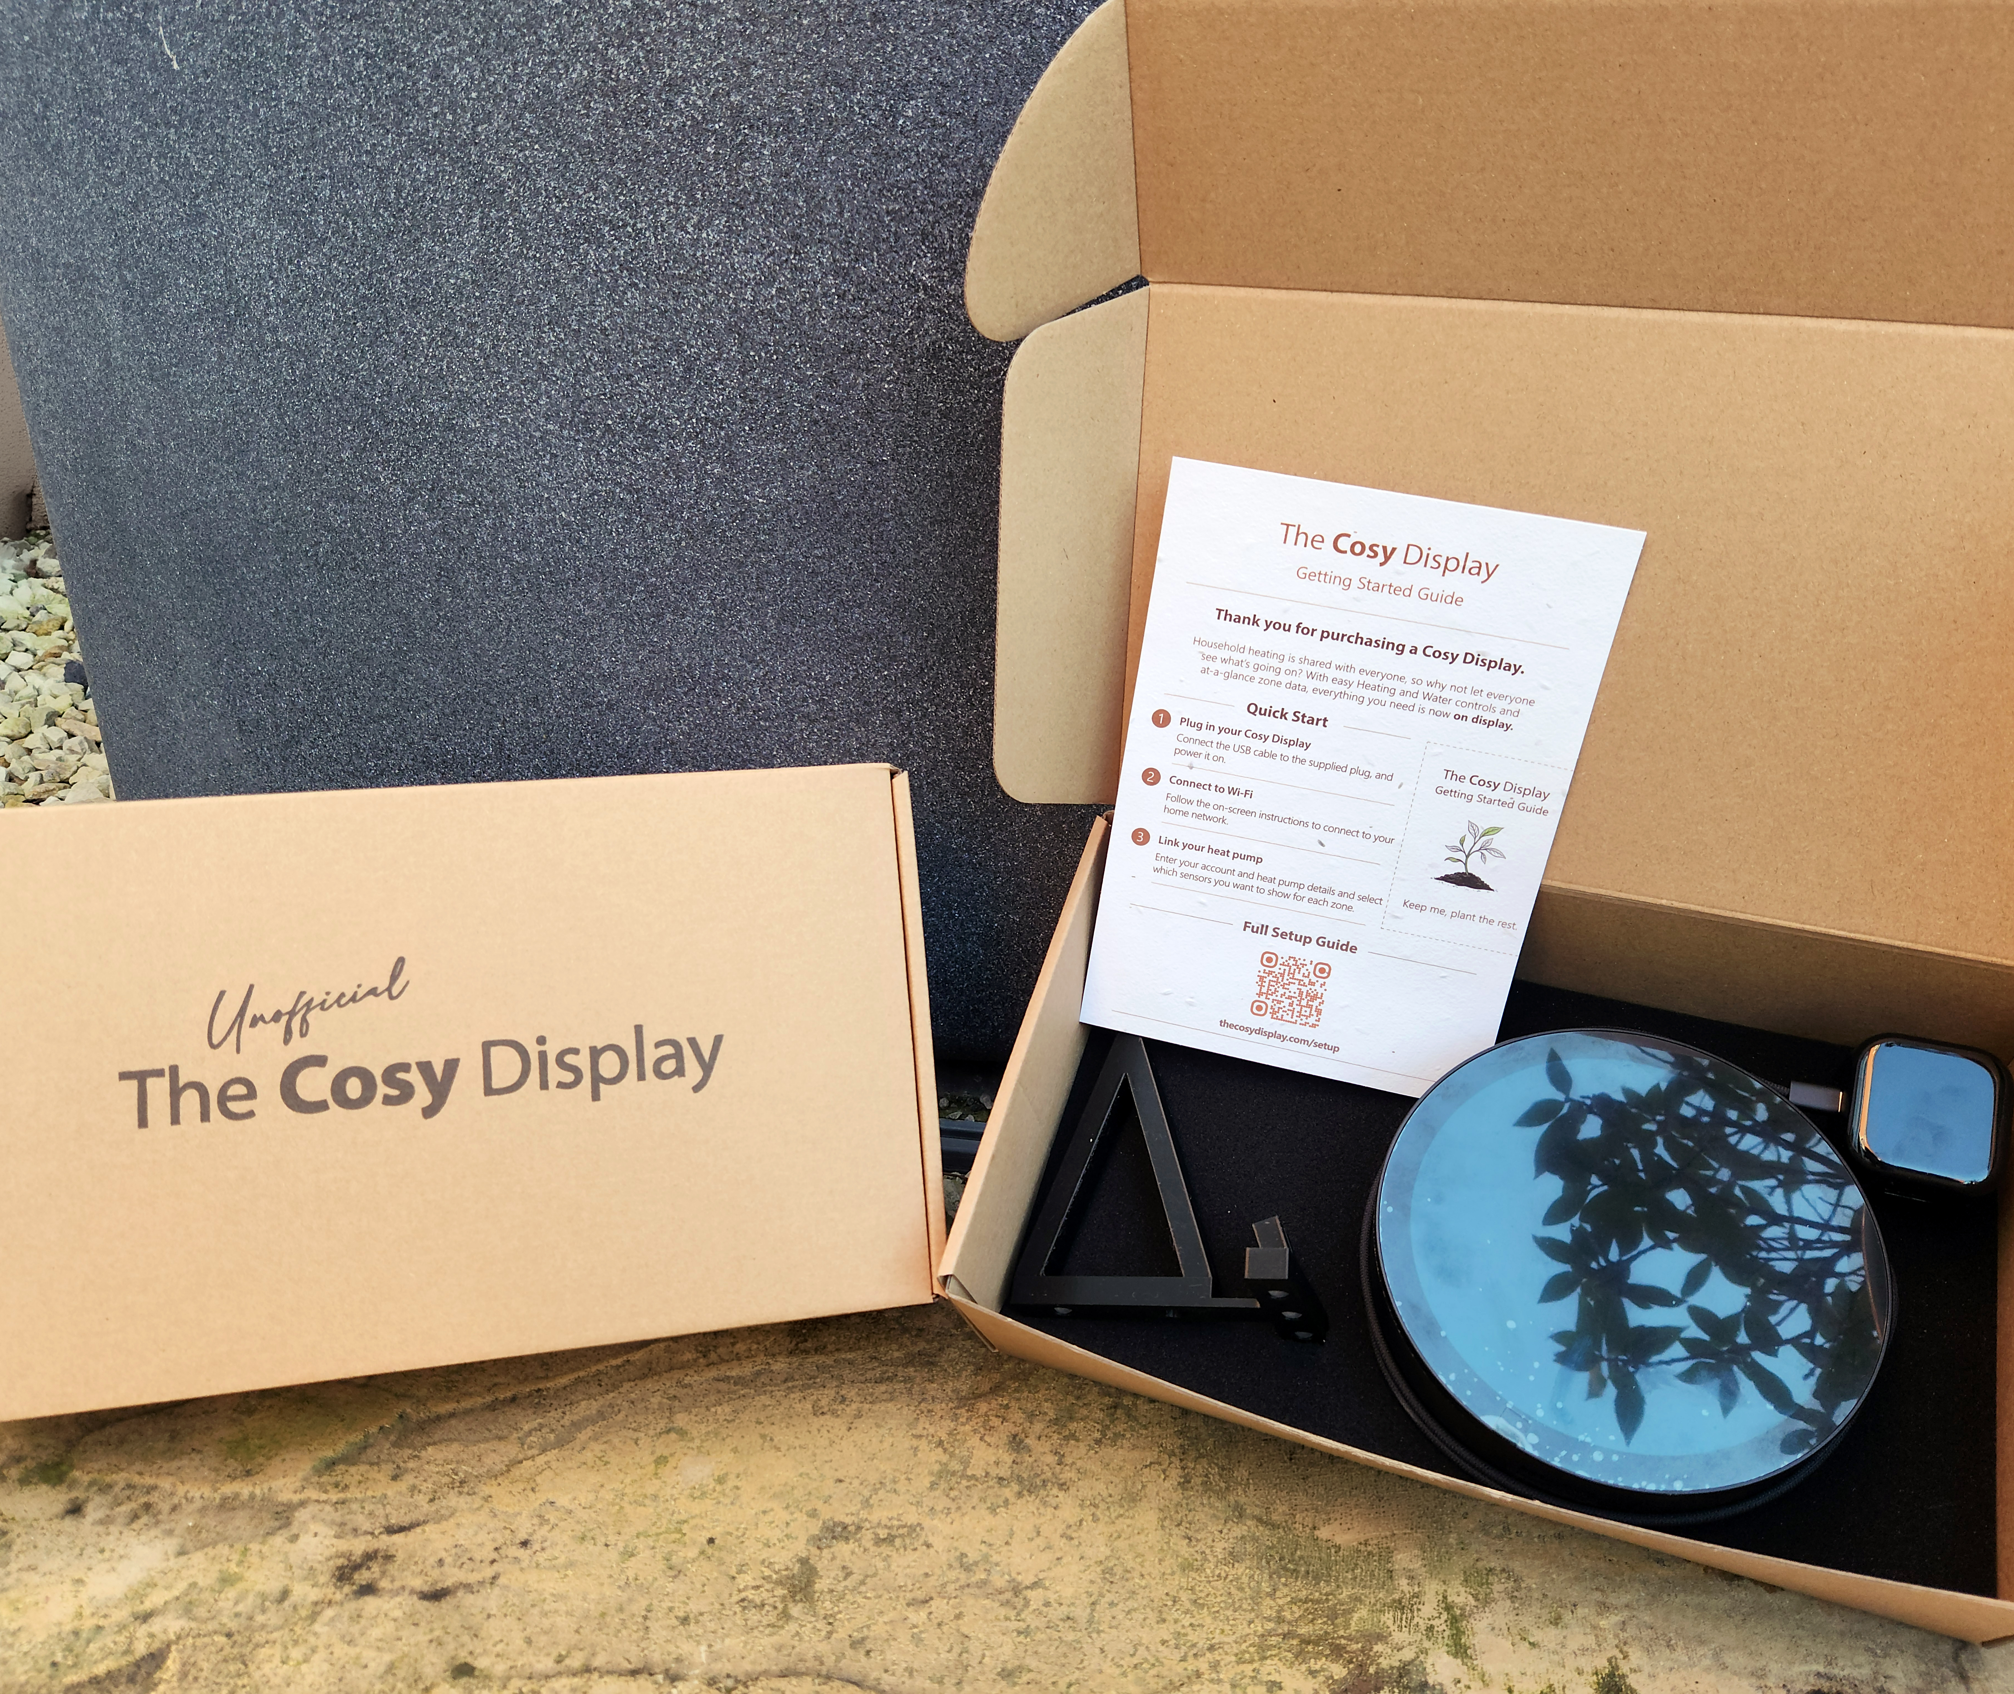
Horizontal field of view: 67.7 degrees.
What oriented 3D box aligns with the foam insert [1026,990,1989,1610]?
[{"bbox_3d":[0.170,0.132,0.537,0.313,0.027,0.175,10,60,19],"label":"foam insert"}]

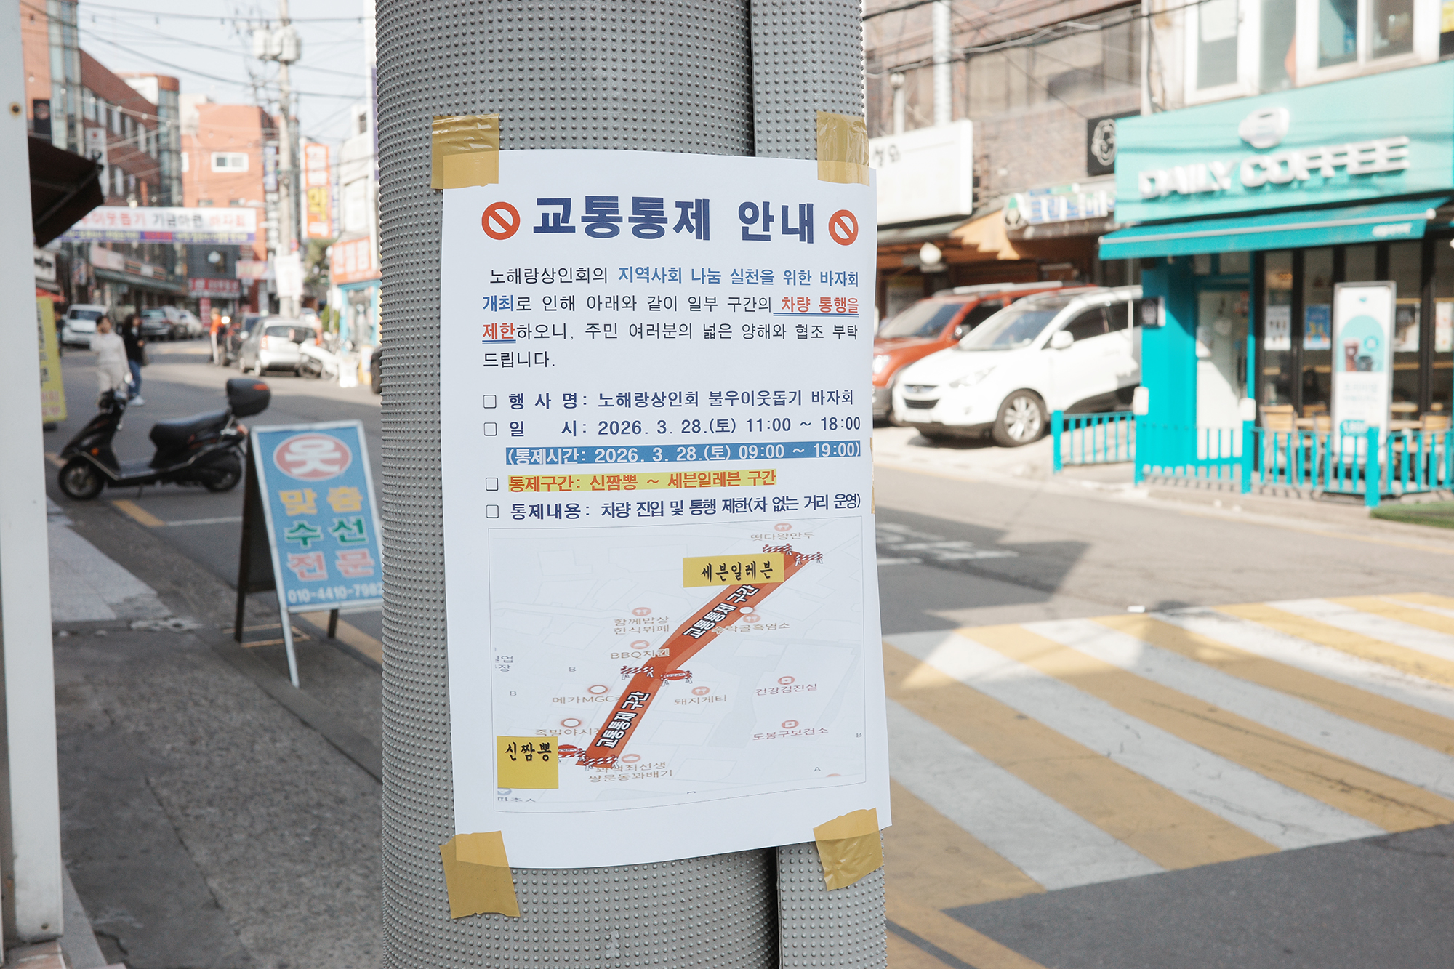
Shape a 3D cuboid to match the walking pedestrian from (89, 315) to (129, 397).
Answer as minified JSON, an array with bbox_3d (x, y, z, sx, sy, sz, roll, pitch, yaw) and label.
[{"bbox_3d":[-10.261,-1.998,26.800,0.600,1.630,0.420,-1,5,-9],"label":"walking pedestrian"}]

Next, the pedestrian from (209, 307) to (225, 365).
[{"bbox_3d":[-14.839,-4.315,47.000,0.500,1.680,0.500,1,5,21],"label":"pedestrian"}]

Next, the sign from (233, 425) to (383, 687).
[{"bbox_3d":[-1.949,0.269,7.590,0.495,1.127,0.825,-7,11,-35],"label":"sign"}]

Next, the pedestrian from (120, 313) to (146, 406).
[{"bbox_3d":[-10.361,-2.182,28.200,0.460,1.630,0.480,3,6,41],"label":"pedestrian"}]

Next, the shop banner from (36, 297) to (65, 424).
[{"bbox_3d":[-9.109,-1.633,21.500,0.600,1.720,0.150,-2,5,-20],"label":"shop banner"}]

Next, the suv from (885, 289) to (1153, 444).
[{"bbox_3d":[4.050,-1.470,19.950,4.410,1.680,1.840,-8,8,-29],"label":"suv"}]

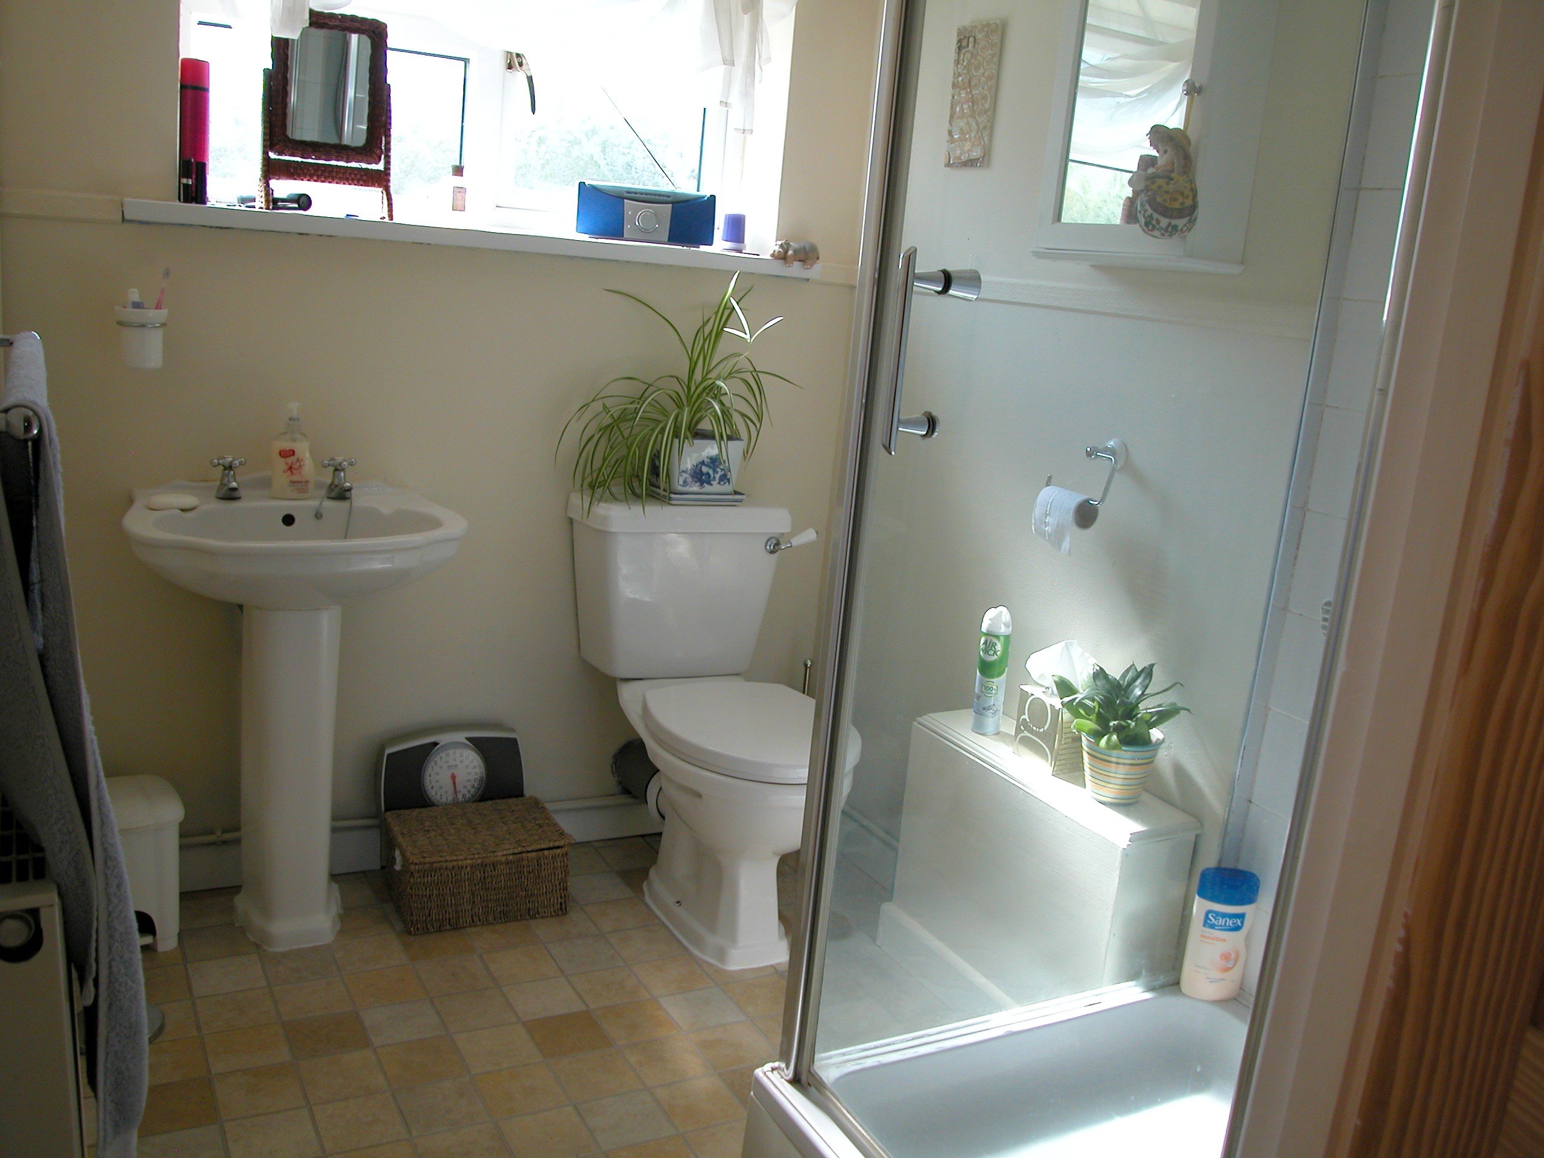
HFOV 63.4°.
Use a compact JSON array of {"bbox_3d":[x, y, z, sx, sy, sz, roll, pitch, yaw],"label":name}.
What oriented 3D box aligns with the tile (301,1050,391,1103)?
[{"bbox_3d":[-0.643,0.748,1.872,0.116,0.008,0.116,0,12,-30],"label":"tile"}]

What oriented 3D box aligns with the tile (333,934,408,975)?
[{"bbox_3d":[-0.725,0.683,2.265,0.120,0.010,0.120,-1,13,-30],"label":"tile"}]

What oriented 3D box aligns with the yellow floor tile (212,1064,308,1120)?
[{"bbox_3d":[-0.754,0.759,1.835,0.120,0.010,0.120,-1,13,-30],"label":"yellow floor tile"}]

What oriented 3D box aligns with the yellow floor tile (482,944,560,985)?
[{"bbox_3d":[-0.450,0.702,2.258,0.116,0.008,0.116,0,12,-30],"label":"yellow floor tile"}]

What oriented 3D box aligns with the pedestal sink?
[{"bbox_3d":[-0.847,0.250,2.230,0.572,0.824,0.480,-1,13,-28],"label":"pedestal sink"}]

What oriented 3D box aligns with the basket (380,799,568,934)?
[{"bbox_3d":[-0.587,0.565,2.484,0.315,0.156,0.238,-1,13,-28],"label":"basket"}]

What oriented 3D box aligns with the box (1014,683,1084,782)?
[{"bbox_3d":[0.512,0.263,2.183,0.111,0.123,0.117,1,12,-23],"label":"box"}]

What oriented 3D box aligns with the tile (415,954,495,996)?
[{"bbox_3d":[-0.557,0.703,2.204,0.120,0.008,0.120,-1,13,-30],"label":"tile"}]

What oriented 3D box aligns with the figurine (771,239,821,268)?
[{"bbox_3d":[0.046,-0.715,2.754,0.117,0.068,0.060,-5,15,-43],"label":"figurine"}]

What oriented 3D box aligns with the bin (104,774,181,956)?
[{"bbox_3d":[-1.139,0.490,2.207,0.182,0.298,0.184,-1,13,-28],"label":"bin"}]

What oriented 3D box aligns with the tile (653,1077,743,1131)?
[{"bbox_3d":[-0.110,0.802,1.909,0.120,0.008,0.120,-1,13,-30],"label":"tile"}]

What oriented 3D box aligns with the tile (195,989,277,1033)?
[{"bbox_3d":[-0.864,0.698,2.017,0.116,0.008,0.116,0,12,-30],"label":"tile"}]

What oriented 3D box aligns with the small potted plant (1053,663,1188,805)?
[{"bbox_3d":[0.574,0.254,2.061,0.207,0.215,0.190,9,11,16],"label":"small potted plant"}]

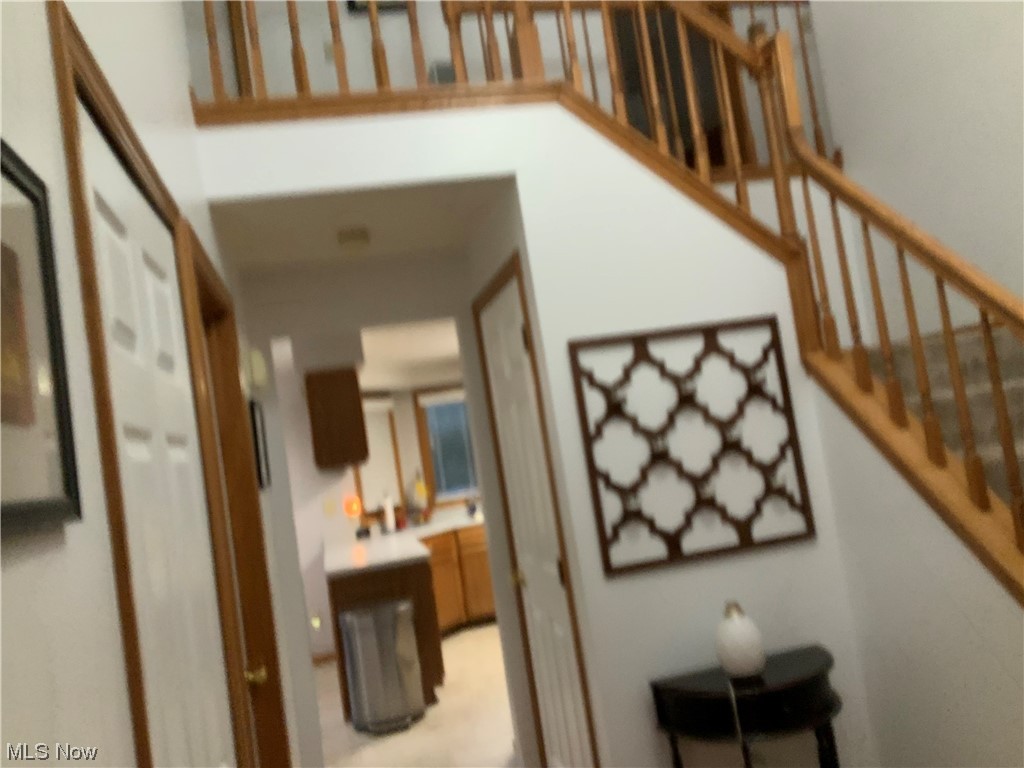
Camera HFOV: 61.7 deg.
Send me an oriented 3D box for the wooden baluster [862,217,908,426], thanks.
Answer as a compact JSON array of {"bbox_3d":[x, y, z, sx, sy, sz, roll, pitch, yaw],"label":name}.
[{"bbox_3d":[1.115,-0.191,2.581,0.033,0.645,0.033,-8,-5,-13],"label":"wooden baluster"}]

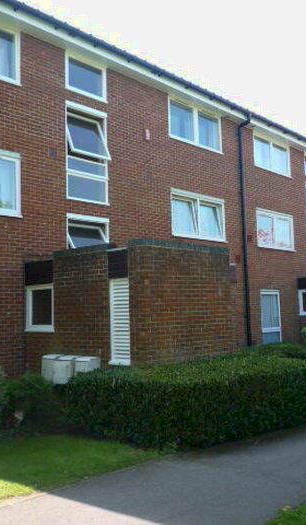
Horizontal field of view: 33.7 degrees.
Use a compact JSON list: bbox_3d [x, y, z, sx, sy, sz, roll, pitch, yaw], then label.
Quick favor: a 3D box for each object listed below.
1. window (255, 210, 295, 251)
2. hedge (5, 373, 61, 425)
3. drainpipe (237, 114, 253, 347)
[{"bbox_3d":[4.203,-1.076,17.187,0.120,1.273,2.403,-6,-7,43],"label":"window"},{"bbox_3d":[-1.881,2.090,7.954,0.860,0.760,0.920,-6,-7,43],"label":"hedge"},{"bbox_3d":[2.954,-0.790,15.447,0.460,7.530,0.110,-6,-7,43],"label":"drainpipe"}]

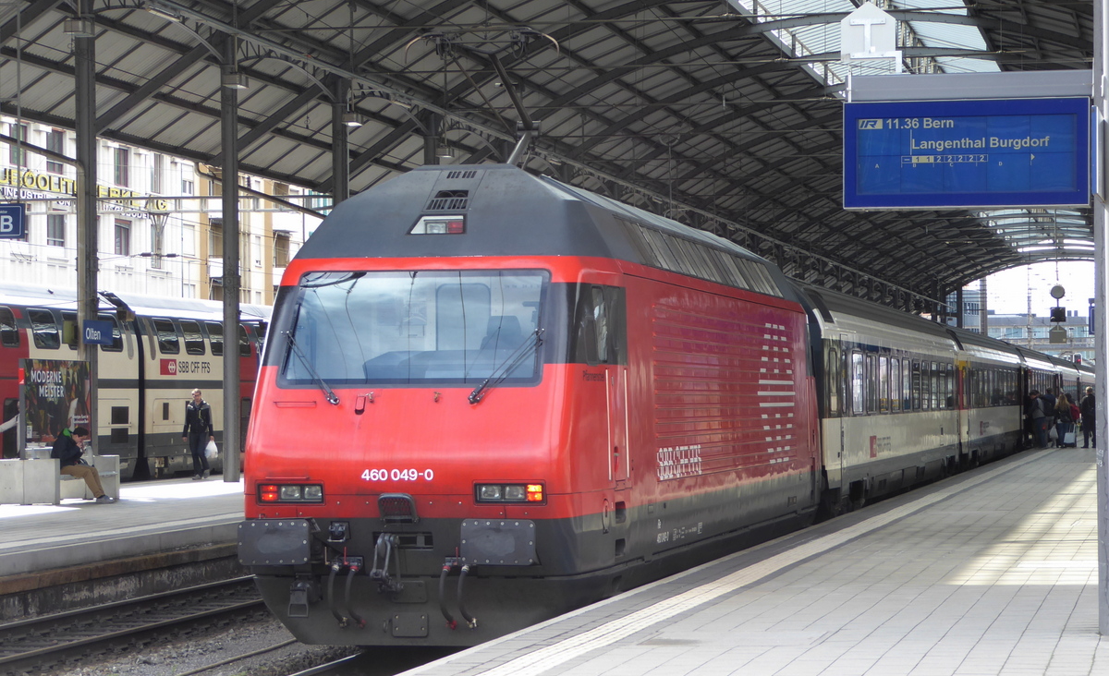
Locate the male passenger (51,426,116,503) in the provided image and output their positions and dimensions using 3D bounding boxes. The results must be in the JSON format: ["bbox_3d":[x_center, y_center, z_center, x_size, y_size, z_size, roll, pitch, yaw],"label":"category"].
[{"bbox_3d":[-7.085,1.901,47.150,0.880,1.160,0.500,-1,-1,11],"label":"male passenger"}]

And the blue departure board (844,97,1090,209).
[{"bbox_3d":[2.670,-1.195,20.350,1.560,0.680,0.280,-1,-1,11],"label":"blue departure board"}]

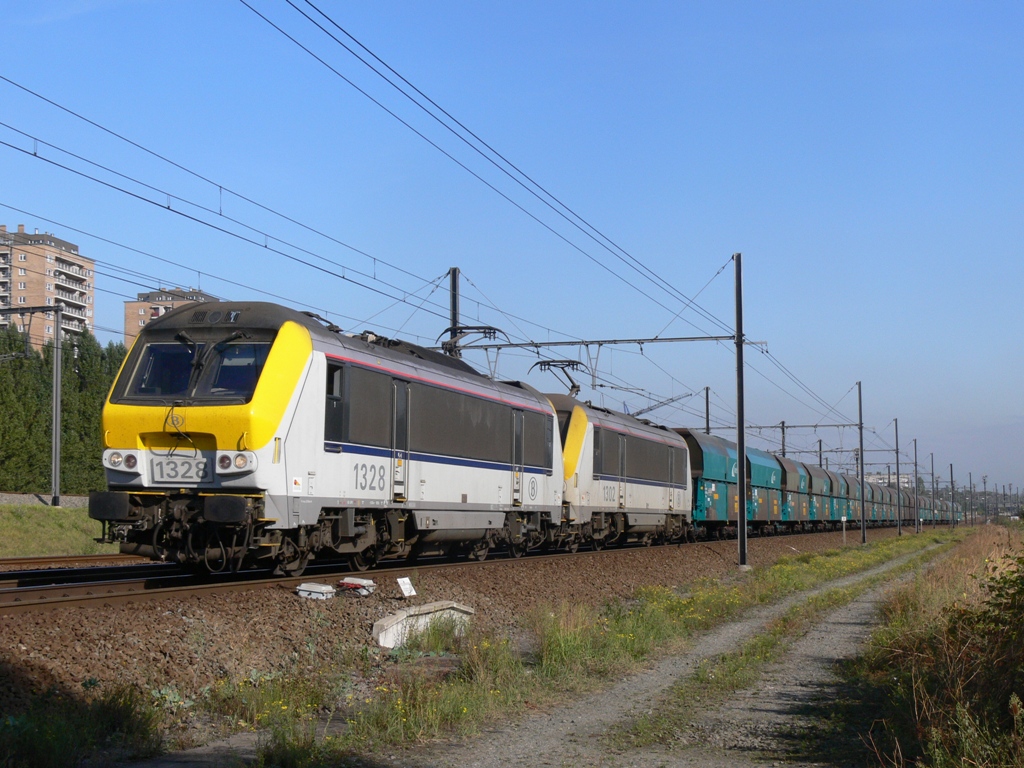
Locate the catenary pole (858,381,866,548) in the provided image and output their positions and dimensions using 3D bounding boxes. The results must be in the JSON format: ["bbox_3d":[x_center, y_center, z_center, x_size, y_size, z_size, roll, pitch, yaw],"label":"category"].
[{"bbox_3d":[22.794,5.068,107.738,0.270,10.540,0.270,-2,-5,16],"label":"catenary pole"}]

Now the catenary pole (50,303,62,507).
[{"bbox_3d":[-17.746,0.816,64.662,0.220,7.860,0.220,-2,-5,16],"label":"catenary pole"}]

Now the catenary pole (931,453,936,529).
[{"bbox_3d":[58.668,14.915,230.526,0.270,10.430,0.270,-2,-5,16],"label":"catenary pole"}]

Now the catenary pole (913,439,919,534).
[{"bbox_3d":[45.617,11.554,186.660,0.270,10.610,0.270,-2,-5,16],"label":"catenary pole"}]

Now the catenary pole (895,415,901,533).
[{"bbox_3d":[34.702,8.383,148.798,0.270,10.510,0.270,-2,-5,16],"label":"catenary pole"}]

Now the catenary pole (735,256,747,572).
[{"bbox_3d":[7.744,0.811,56.120,0.270,10.590,0.270,-2,-5,16],"label":"catenary pole"}]

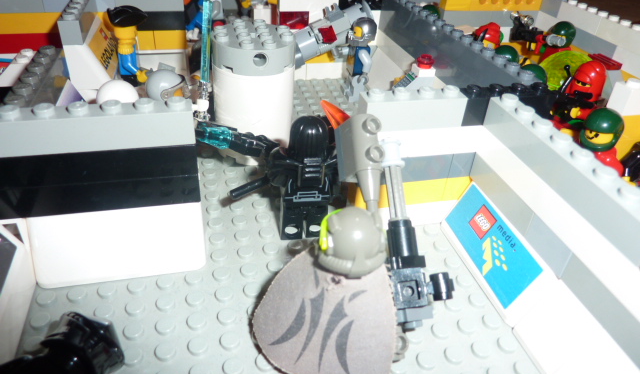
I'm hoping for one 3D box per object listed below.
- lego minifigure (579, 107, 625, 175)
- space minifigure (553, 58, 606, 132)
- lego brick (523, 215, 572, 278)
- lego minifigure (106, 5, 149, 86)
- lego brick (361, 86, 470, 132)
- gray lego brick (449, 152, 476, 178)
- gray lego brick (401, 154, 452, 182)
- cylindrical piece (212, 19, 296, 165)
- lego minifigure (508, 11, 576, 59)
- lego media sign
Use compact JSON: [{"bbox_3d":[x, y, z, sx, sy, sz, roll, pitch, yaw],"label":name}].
[{"bbox_3d":[0.094,-0.008,0.165,0.016,0.042,0.021,-2,35,-9],"label":"lego minifigure"},{"bbox_3d":[0.105,-0.031,0.193,0.017,0.043,0.017,-19,40,-29],"label":"space minifigure"},{"bbox_3d":[0.064,0.015,0.124,0.008,0.010,0.016,-5,35,-14],"label":"lego brick"},{"bbox_3d":[-0.088,-0.060,0.220,0.017,0.046,0.017,-5,35,-14],"label":"lego minifigure"},{"bbox_3d":[0.028,-0.024,0.141,0.032,0.011,0.008,-5,35,-14],"label":"lego brick"},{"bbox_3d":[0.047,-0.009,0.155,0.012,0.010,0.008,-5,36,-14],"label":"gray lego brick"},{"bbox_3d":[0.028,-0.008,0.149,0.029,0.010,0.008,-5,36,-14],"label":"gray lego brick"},{"bbox_3d":[-0.027,-0.037,0.186,0.032,0.050,0.032,3,35,-2],"label":"cylindrical piece"},{"bbox_3d":[0.118,-0.070,0.255,0.032,0.047,0.020,0,35,-6],"label":"lego minifigure"},{"bbox_3d":[0.053,0.017,0.143,0.003,0.018,0.040,18,27,-27],"label":"lego media sign"}]

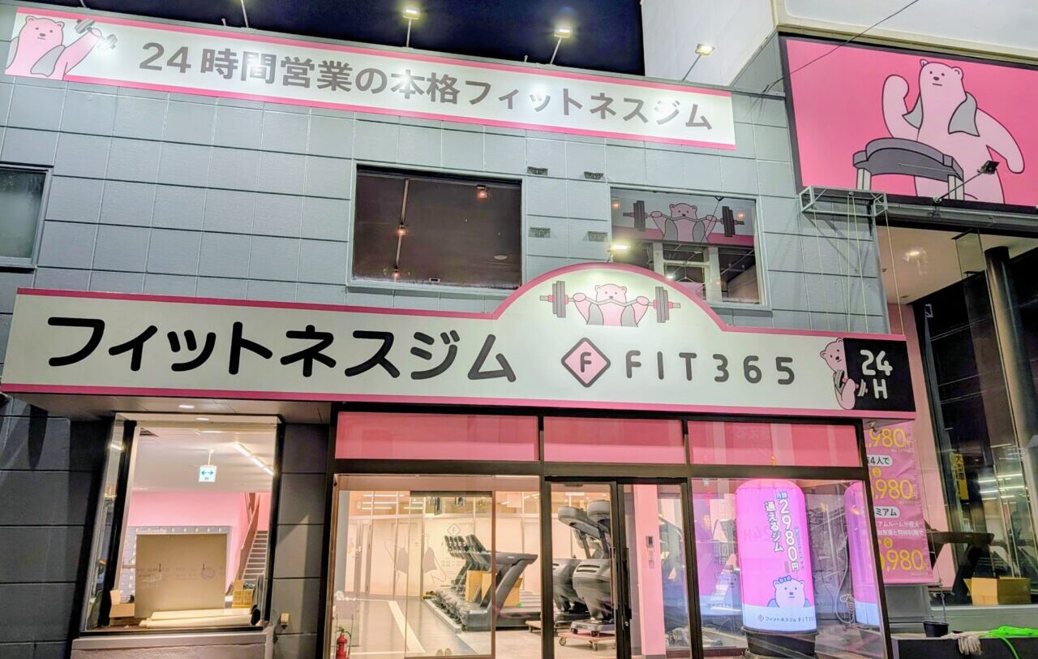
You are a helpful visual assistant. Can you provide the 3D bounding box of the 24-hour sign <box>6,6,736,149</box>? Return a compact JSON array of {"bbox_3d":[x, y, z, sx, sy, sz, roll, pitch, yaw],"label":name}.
[{"bbox_3d":[-1.585,-3.449,10.158,10.009,0.990,0.060,3,-15,-11],"label":"24-hour sign"}]

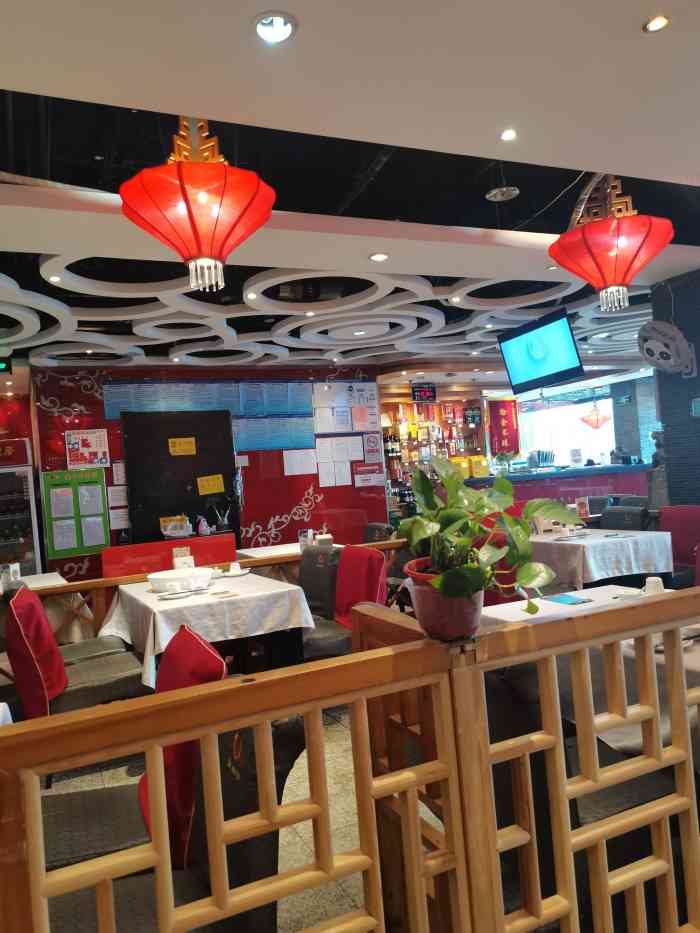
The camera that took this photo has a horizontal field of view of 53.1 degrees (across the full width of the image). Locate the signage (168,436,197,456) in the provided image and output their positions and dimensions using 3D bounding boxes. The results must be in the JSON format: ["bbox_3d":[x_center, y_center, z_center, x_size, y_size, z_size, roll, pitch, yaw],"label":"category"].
[{"bbox_3d":[-1.804,-0.213,7.576,0.280,0.188,0.010,-4,-2,-25],"label":"signage"}]

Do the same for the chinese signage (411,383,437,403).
[{"bbox_3d":[1.078,-1.054,10.004,0.398,0.262,0.050,-4,-1,-27],"label":"chinese signage"}]

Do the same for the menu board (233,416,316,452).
[{"bbox_3d":[-0.875,-0.380,8.306,1.011,0.404,0.020,-4,-1,-27],"label":"menu board"}]

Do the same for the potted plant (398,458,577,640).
[{"bbox_3d":[0.359,0.217,1.830,0.450,0.460,0.410,-5,-2,0],"label":"potted plant"}]

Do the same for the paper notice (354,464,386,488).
[{"bbox_3d":[0.257,0.113,8.857,0.446,0.298,0.010,-4,-1,-27],"label":"paper notice"}]

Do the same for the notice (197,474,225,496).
[{"bbox_3d":[-1.522,0.203,7.679,0.277,0.195,0.010,-9,0,-25],"label":"notice"}]

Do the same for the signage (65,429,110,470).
[{"bbox_3d":[-2.747,-0.182,7.357,0.411,0.395,0.010,-4,-1,-27],"label":"signage"}]

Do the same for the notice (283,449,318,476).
[{"bbox_3d":[-0.584,-0.048,8.410,0.420,0.300,0.010,-4,-2,-25],"label":"notice"}]

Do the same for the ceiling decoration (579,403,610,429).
[{"bbox_3d":[4.954,-1.013,14.200,0.630,0.540,0.630,-4,-2,-25],"label":"ceiling decoration"}]

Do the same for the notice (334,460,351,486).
[{"bbox_3d":[-0.073,0.089,8.691,0.214,0.297,0.010,-4,-1,-27],"label":"notice"}]

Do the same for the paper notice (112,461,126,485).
[{"bbox_3d":[-2.467,0.078,7.522,0.130,0.230,0.010,-4,-2,-25],"label":"paper notice"}]

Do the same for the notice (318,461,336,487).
[{"bbox_3d":[-0.267,0.102,8.593,0.213,0.298,0.010,-4,-1,-27],"label":"notice"}]

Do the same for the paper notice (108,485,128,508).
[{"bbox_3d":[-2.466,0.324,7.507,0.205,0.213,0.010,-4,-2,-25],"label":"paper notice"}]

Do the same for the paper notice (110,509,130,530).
[{"bbox_3d":[-2.452,0.568,7.496,0.200,0.215,0.010,-4,-2,-25],"label":"paper notice"}]

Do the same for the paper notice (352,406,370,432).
[{"bbox_3d":[0.137,-0.598,8.784,0.220,0.315,0.010,-4,-2,-25],"label":"paper notice"}]

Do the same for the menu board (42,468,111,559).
[{"bbox_3d":[-2.831,0.479,7.272,0.608,0.880,0.025,-4,-1,-27],"label":"menu board"}]

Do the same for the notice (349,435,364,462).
[{"bbox_3d":[0.090,-0.222,8.736,0.180,0.300,0.010,-4,-2,-25],"label":"notice"}]

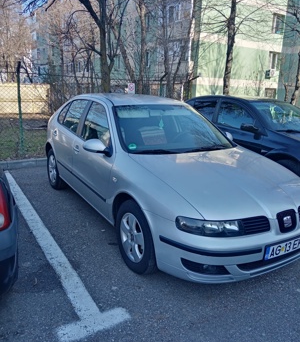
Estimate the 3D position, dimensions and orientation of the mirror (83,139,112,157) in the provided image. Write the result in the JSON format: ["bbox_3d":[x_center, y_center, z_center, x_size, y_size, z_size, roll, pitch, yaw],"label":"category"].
[{"bbox_3d":[-0.508,-0.228,2.884,0.220,0.150,0.160,-5,16,-24],"label":"mirror"}]

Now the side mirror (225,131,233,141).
[{"bbox_3d":[0.969,-0.416,3.791,0.220,0.150,0.160,-10,19,-39],"label":"side mirror"}]

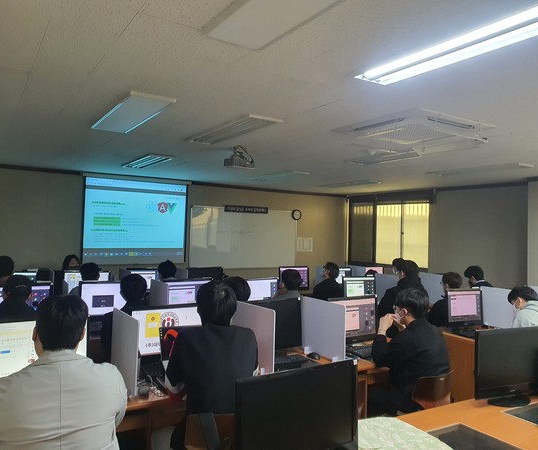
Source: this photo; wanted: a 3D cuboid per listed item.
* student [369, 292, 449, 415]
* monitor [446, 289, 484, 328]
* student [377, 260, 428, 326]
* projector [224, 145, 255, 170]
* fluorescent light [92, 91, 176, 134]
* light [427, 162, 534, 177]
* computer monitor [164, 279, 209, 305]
[{"bbox_3d":[0.928,1.045,3.026,0.480,1.260,0.650,2,-1,-45],"label":"student"},{"bbox_3d":[1.755,0.794,4.139,0.510,0.395,0.190,2,-1,-28],"label":"monitor"},{"bbox_3d":[1.357,1.033,4.821,0.520,1.350,0.720,2,-1,-26],"label":"student"},{"bbox_3d":[-0.309,-0.682,4.629,0.280,0.230,0.250,2,-1,-32],"label":"projector"},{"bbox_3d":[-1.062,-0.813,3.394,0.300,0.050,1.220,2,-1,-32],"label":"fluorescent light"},{"bbox_3d":[2.737,-0.738,5.967,0.305,0.045,1.280,2,-1,-34],"label":"light"},{"bbox_3d":[-0.800,0.737,4.453,0.510,0.395,0.190,2,-1,-35],"label":"computer monitor"}]

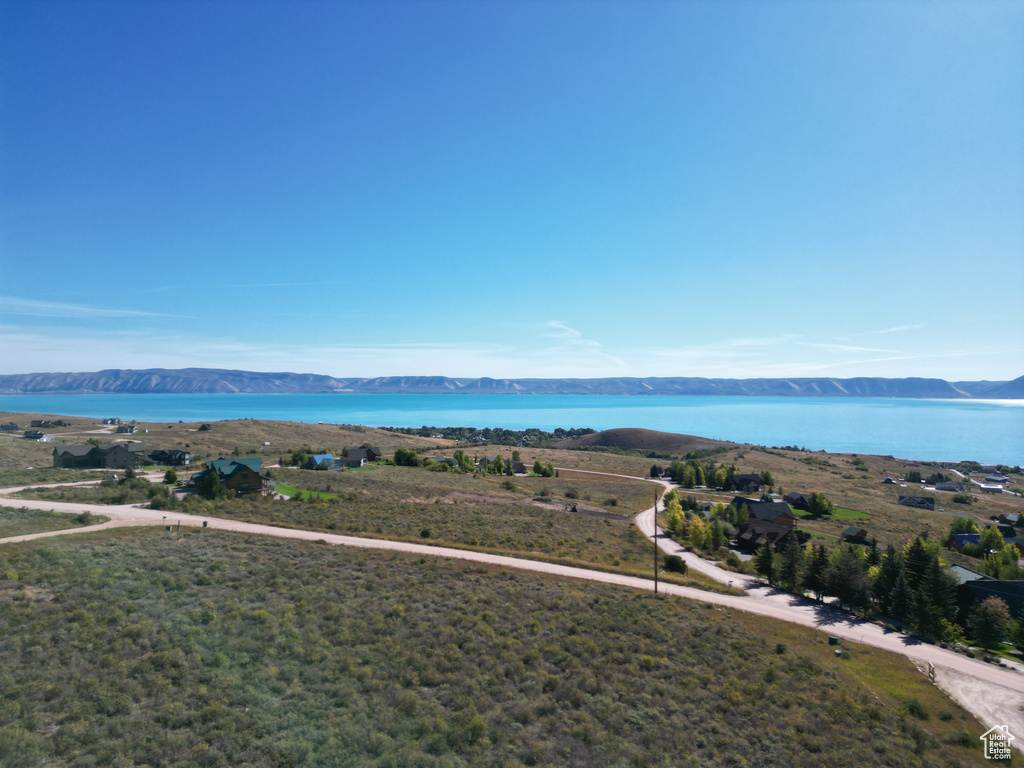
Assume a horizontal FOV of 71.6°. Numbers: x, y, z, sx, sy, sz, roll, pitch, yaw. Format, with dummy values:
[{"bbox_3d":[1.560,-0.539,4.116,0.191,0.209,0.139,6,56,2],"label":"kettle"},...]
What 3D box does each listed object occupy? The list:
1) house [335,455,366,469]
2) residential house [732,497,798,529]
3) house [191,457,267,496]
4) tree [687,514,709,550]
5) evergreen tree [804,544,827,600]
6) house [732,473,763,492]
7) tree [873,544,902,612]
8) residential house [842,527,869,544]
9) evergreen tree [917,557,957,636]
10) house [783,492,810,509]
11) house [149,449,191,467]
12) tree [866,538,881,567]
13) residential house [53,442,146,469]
[{"bbox_3d":[-81.300,39.250,360.000,13.500,5.800,9.000,0,0,6],"label":"house"},{"bbox_3d":[75.870,39.150,214.000,16.500,8.500,12.000,0,0,-9],"label":"residential house"},{"bbox_3d":[-74.880,24.320,188.000,16.000,9.000,12.000,0,0,-42],"label":"house"},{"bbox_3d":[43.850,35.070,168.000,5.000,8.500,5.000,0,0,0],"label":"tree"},{"bbox_3d":[36.450,22.690,85.000,2.900,7.000,2.900,0,0,0],"label":"evergreen tree"},{"bbox_3d":[102.160,42.950,308.000,12.800,7.800,10.000,0,0,2],"label":"house"},{"bbox_3d":[44.010,22.970,83.000,3.600,8.300,3.600,0,0,0],"label":"tree"},{"bbox_3d":[91.790,40.540,190.000,5.600,4.300,5.200,0,0,-34],"label":"residential house"},{"bbox_3d":[45.550,22.850,76.000,4.300,8.300,4.300,0,0,0],"label":"evergreen tree"},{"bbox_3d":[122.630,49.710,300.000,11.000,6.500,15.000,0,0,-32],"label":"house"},{"bbox_3d":[-166.670,35.860,345.000,17.500,8.000,10.000,0,0,-9],"label":"house"},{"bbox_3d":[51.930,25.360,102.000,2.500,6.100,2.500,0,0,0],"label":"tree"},{"bbox_3d":[-156.590,27.150,270.000,29.000,9.000,14.000,0,0,-41],"label":"residential house"}]

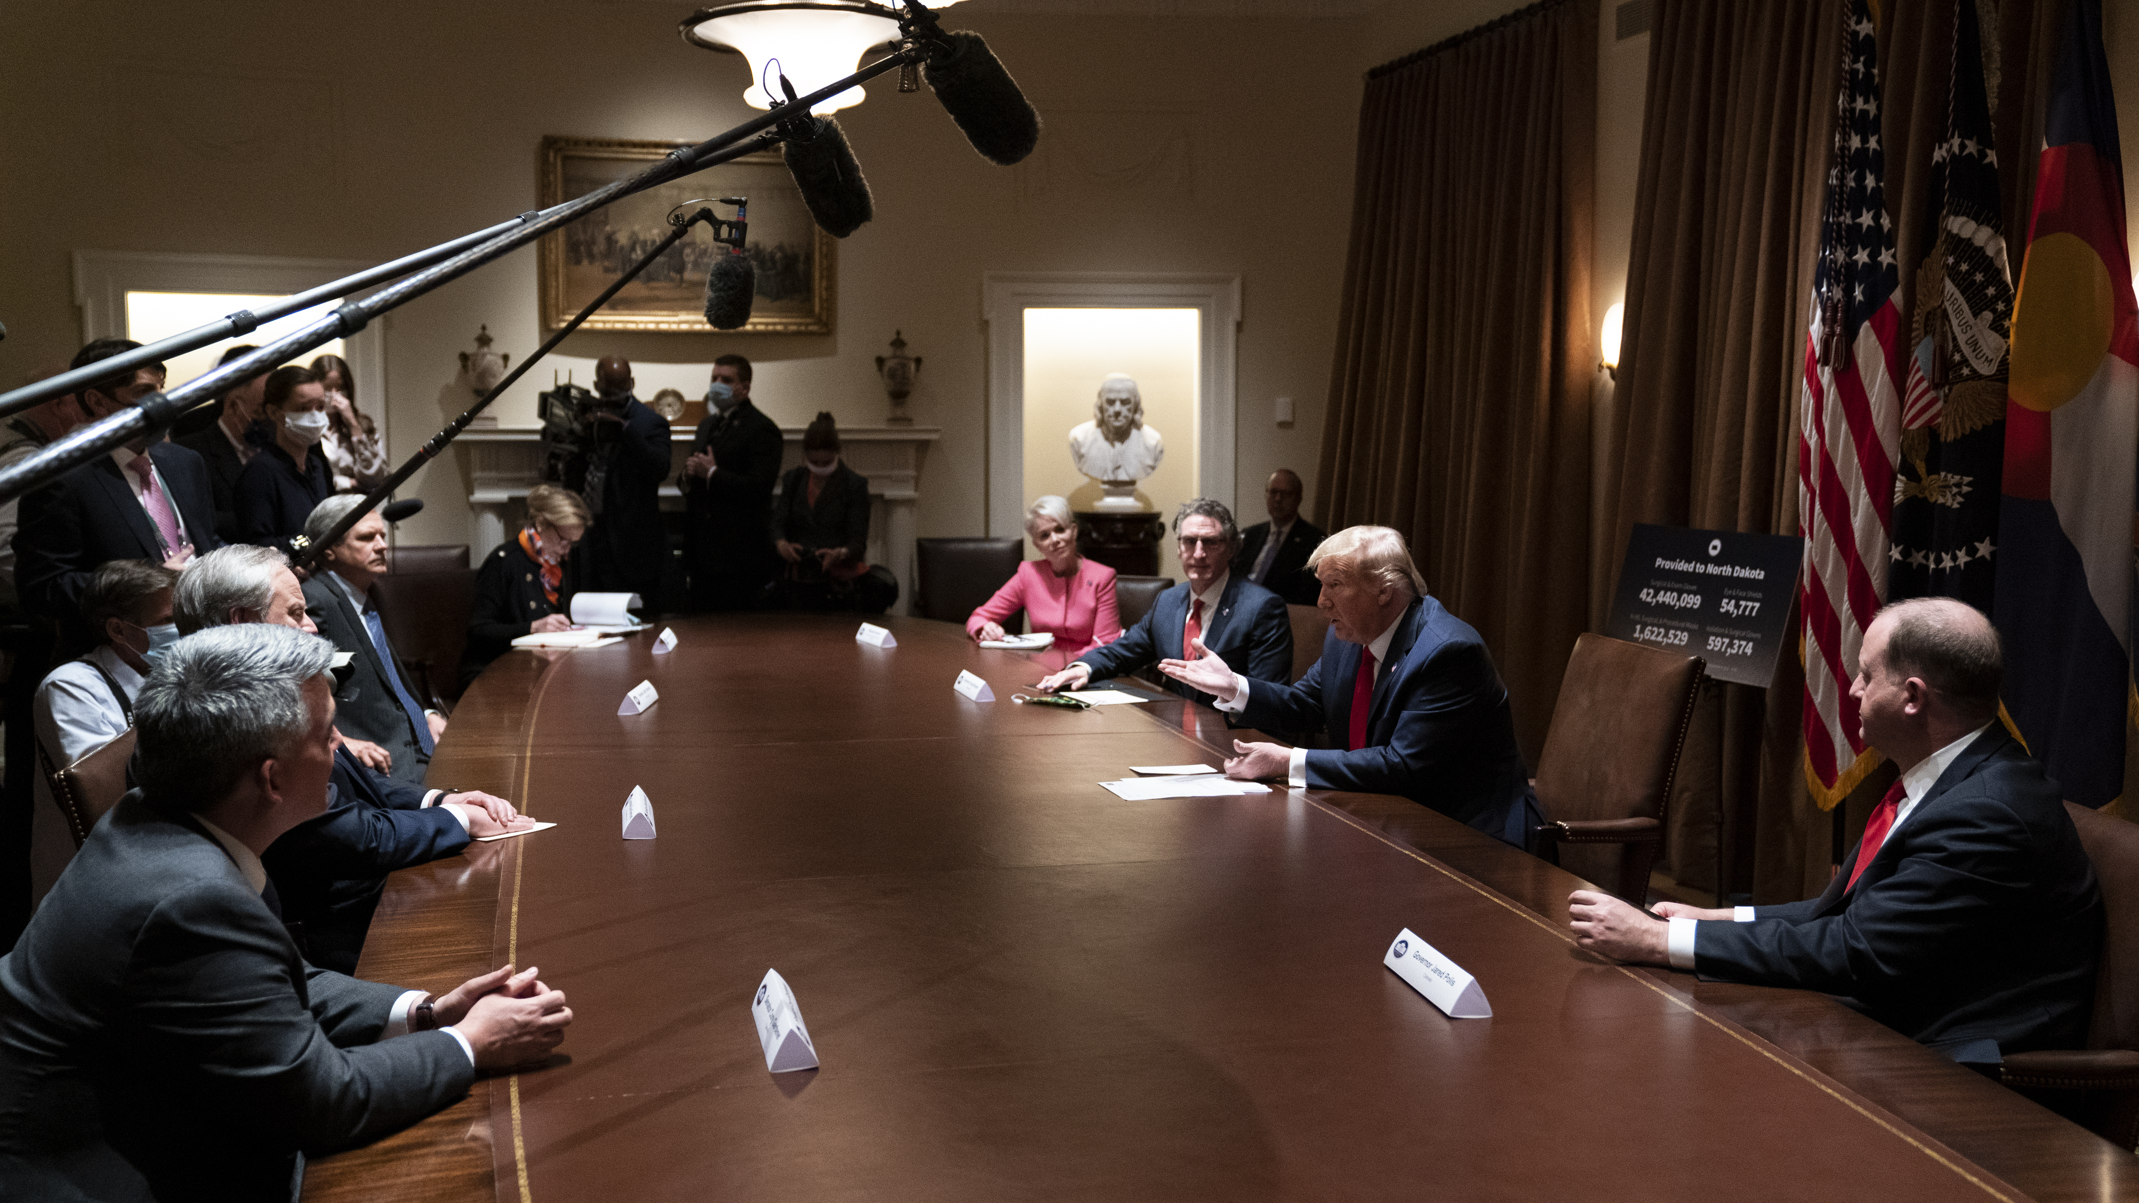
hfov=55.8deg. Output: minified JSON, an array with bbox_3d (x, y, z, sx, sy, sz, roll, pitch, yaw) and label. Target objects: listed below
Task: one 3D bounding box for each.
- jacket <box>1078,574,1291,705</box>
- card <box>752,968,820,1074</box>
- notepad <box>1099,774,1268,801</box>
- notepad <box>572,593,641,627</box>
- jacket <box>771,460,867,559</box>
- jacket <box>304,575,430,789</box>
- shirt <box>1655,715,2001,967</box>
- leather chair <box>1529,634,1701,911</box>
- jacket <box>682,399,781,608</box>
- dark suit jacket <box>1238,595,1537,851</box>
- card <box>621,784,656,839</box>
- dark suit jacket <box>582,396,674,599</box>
[{"bbox_3d":[0.382,0.213,6.200,0.560,0.600,0.460,4,6,31],"label":"jacket"},{"bbox_3d":[-0.400,0.585,2.834,0.065,0.055,0.280,-1,6,-13],"label":"card"},{"bbox_3d":[0.266,0.418,4.586,0.345,0.012,0.225,-1,6,-14],"label":"notepad"},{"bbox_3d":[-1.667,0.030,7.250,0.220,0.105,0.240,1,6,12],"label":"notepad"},{"bbox_3d":[-1.064,-0.377,8.757,0.440,0.500,0.340,1,6,6],"label":"jacket"},{"bbox_3d":[-1.980,0.210,5.751,0.400,0.650,0.490,2,6,23],"label":"jacket"},{"bbox_3d":[1.277,0.495,3.200,0.620,0.570,0.500,-1,6,-12],"label":"shirt"},{"bbox_3d":[1.196,0.619,4.935,0.660,1.040,0.630,-2,6,-19],"label":"leather chair"},{"bbox_3d":[-1.443,-0.456,8.700,0.460,0.830,0.340,5,7,43],"label":"jacket"},{"bbox_3d":[0.781,0.302,4.700,0.640,0.630,0.590,-3,7,-23],"label":"dark suit jacket"},{"bbox_3d":[-0.861,0.419,4.044,0.061,0.054,0.277,-1,6,-13],"label":"card"},{"bbox_3d":[-1.900,-0.436,8.600,0.500,0.830,0.400,1,6,11],"label":"dark suit jacket"}]

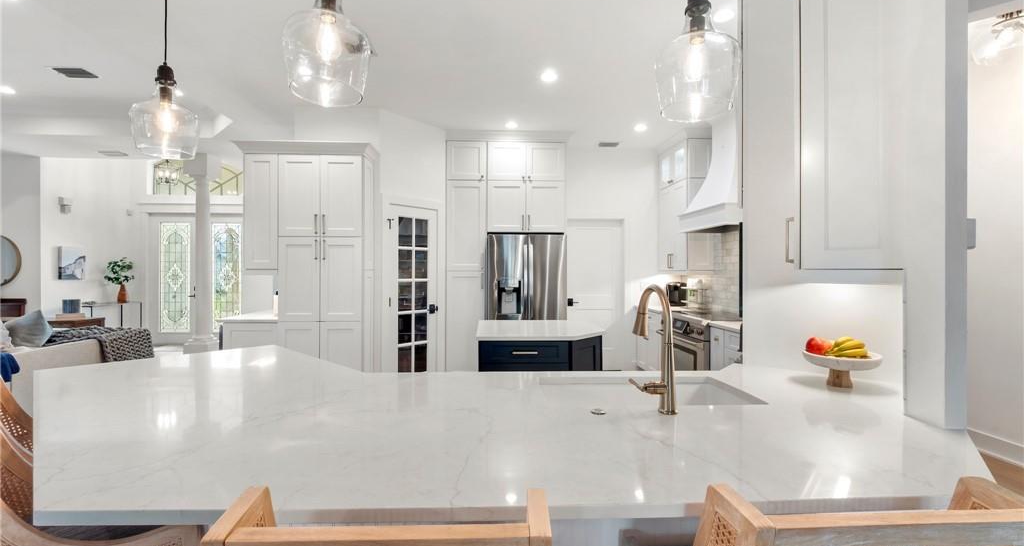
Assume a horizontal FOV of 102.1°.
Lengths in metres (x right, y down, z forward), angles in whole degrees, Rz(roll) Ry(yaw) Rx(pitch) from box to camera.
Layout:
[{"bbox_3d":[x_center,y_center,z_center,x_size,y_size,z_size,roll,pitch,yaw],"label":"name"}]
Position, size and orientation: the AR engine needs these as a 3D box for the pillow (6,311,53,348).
[{"bbox_3d":[-4.140,0.490,3.580,0.400,0.400,0.160,2,-7,-18],"label":"pillow"}]

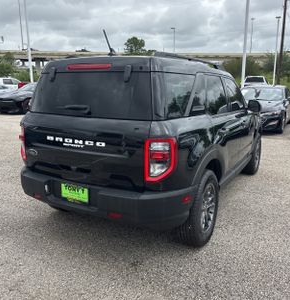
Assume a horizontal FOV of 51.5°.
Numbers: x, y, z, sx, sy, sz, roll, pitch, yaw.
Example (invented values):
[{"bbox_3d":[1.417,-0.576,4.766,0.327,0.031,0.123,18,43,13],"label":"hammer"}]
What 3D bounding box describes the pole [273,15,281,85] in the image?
[{"bbox_3d":[13.793,-9.613,31.886,0.550,8.470,0.400,5,13,22],"label":"pole"}]

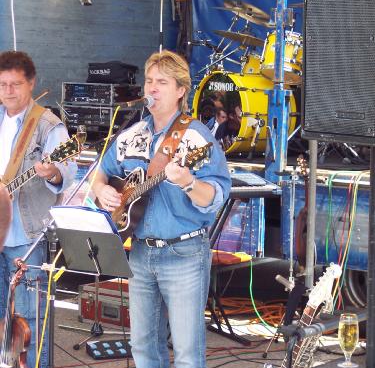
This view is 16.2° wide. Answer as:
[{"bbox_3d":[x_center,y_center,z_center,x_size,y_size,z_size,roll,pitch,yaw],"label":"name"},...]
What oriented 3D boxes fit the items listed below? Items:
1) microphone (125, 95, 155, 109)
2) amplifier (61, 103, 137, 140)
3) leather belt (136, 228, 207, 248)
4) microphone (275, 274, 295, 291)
[{"bbox_3d":[-0.212,-0.364,5.830,0.165,0.052,0.052,-14,13,-34],"label":"microphone"},{"bbox_3d":[-0.669,-0.481,10.419,0.530,0.265,0.360,5,7,40],"label":"amplifier"},{"bbox_3d":[-0.075,0.240,6.000,0.360,0.090,0.270,4,6,33],"label":"leather belt"},{"bbox_3d":[0.577,0.583,7.800,0.140,0.036,0.036,29,-7,-24],"label":"microphone"}]

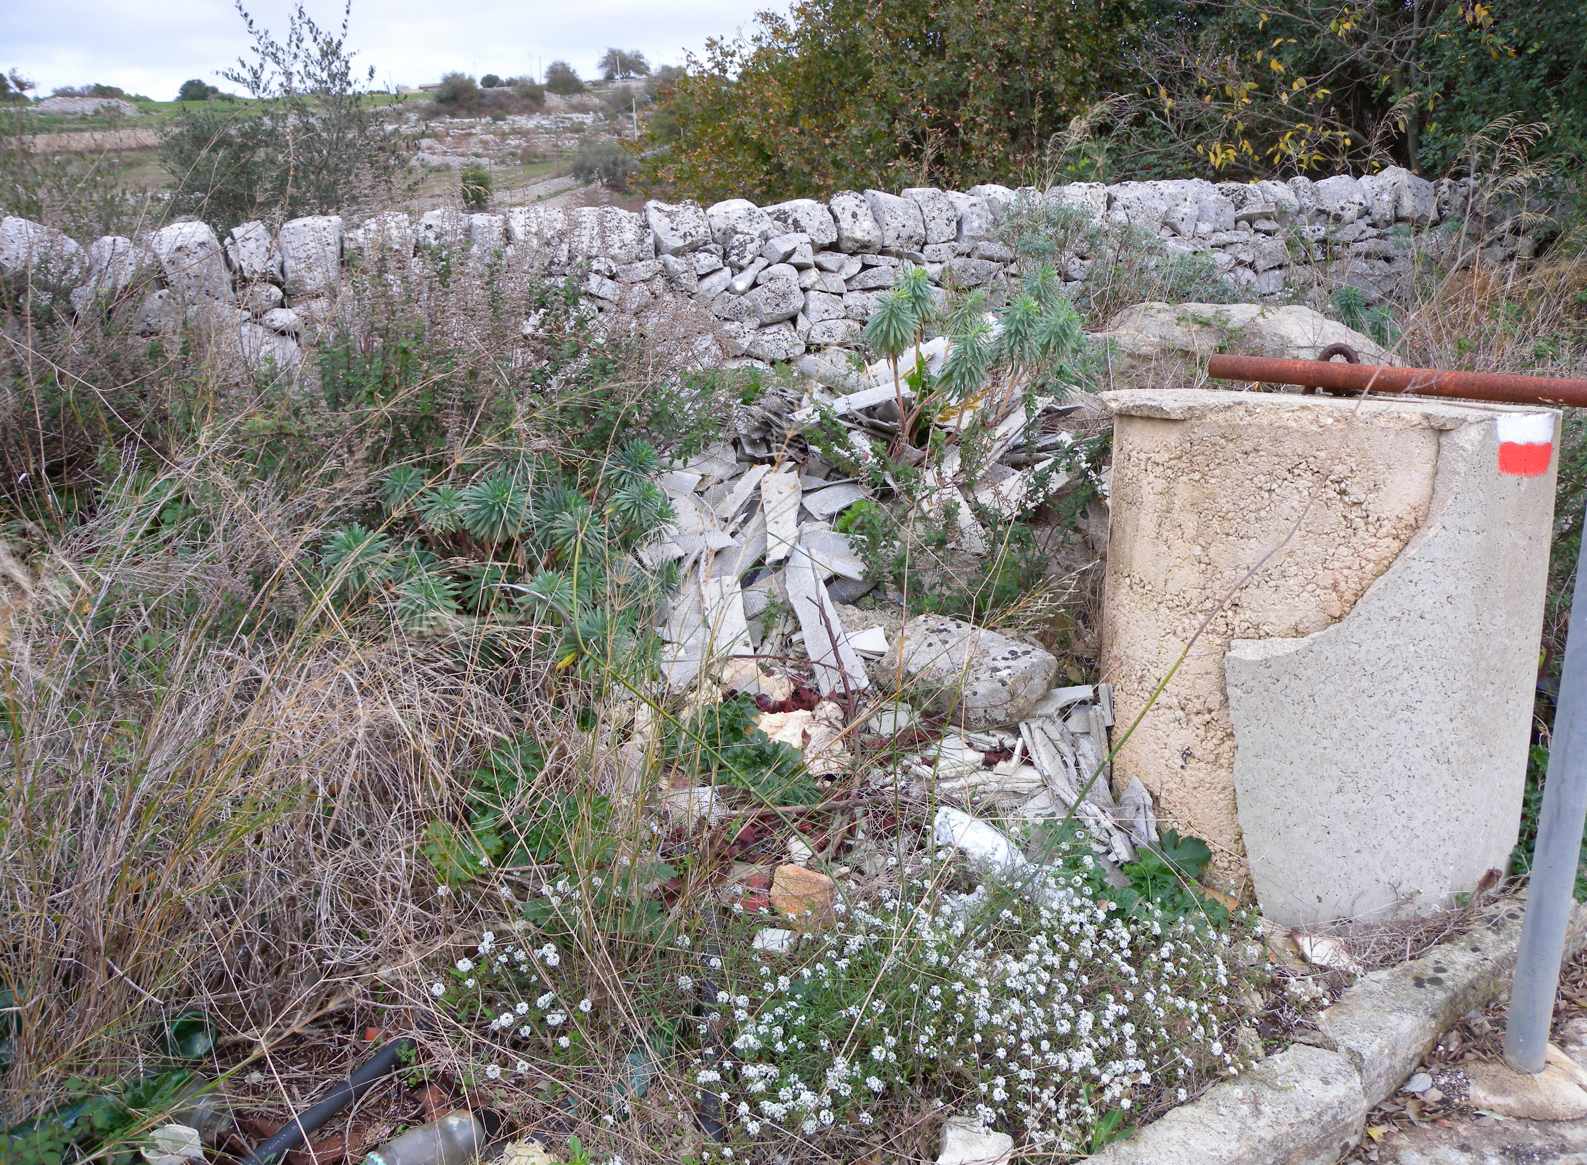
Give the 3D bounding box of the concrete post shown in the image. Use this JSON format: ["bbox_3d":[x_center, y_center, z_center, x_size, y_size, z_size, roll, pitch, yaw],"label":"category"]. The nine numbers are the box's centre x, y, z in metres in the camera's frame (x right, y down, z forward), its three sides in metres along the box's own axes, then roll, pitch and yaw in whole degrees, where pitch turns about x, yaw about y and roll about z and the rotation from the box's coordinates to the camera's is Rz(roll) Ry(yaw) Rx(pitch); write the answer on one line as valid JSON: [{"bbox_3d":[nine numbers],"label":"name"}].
[{"bbox_3d":[1.160,0.106,2.886,0.890,1.020,0.890,0,11,0],"label":"concrete post"}]

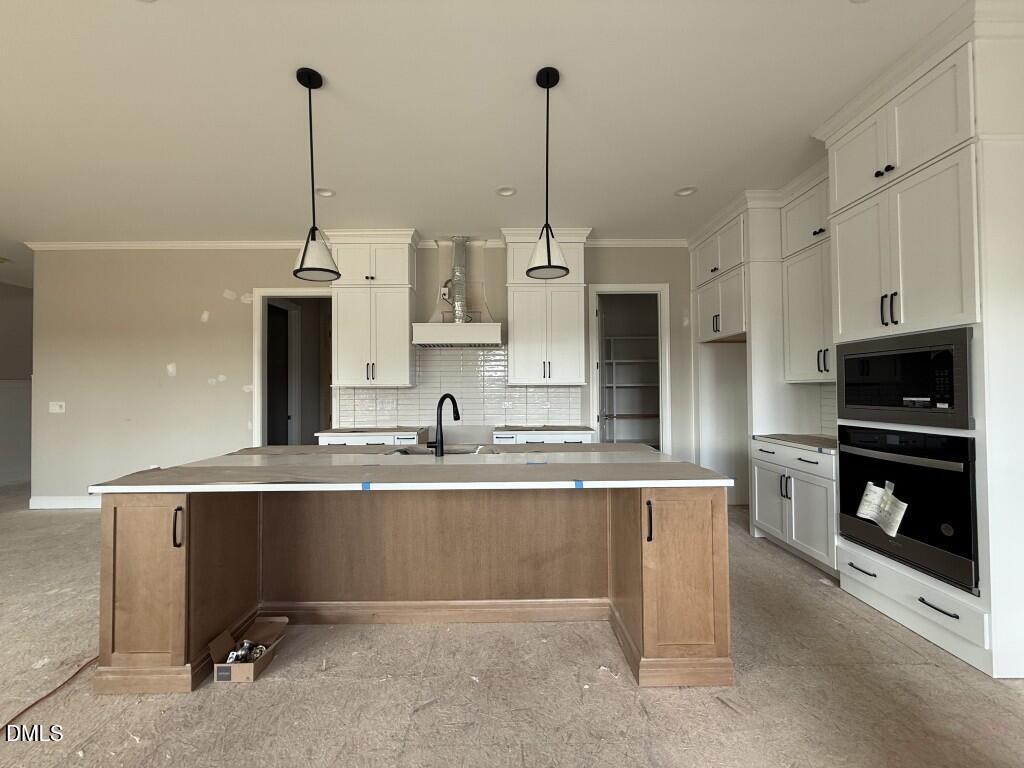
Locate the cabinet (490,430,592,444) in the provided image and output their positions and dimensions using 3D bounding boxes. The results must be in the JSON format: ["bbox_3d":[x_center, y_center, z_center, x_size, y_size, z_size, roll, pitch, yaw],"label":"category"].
[{"bbox_3d":[0.328,0.936,4.559,1.020,0.874,0.639,0,-1,-1],"label":"cabinet"}]

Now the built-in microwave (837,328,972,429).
[{"bbox_3d":[2.374,-0.017,2.327,0.481,0.471,0.767,0,-1,-1],"label":"built-in microwave"}]

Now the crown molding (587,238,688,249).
[{"bbox_3d":[1.435,-1.631,4.802,1.260,0.081,0.072,0,-1,-1],"label":"crown molding"}]

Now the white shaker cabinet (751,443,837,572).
[{"bbox_3d":[2.430,0.902,3.169,0.638,0.864,0.913,0,-1,-1],"label":"white shaker cabinet"}]

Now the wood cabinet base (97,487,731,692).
[{"bbox_3d":[-0.428,0.912,2.381,2.768,0.868,1.148,0,-1,-1],"label":"wood cabinet base"}]

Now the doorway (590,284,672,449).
[{"bbox_3d":[1.379,0.109,4.851,0.933,2.540,0.140,0,-1,-1],"label":"doorway"}]

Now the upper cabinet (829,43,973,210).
[{"bbox_3d":[2.458,-1.366,2.354,0.641,0.456,0.857,0,-1,-1],"label":"upper cabinet"}]

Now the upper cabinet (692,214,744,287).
[{"bbox_3d":[2.394,-1.308,4.195,0.643,0.440,0.966,0,-1,-1],"label":"upper cabinet"}]

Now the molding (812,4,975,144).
[{"bbox_3d":[2.090,-1.652,2.337,0.097,0.145,0.970,0,-1,-1],"label":"molding"}]

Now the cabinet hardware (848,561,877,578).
[{"bbox_3d":[2.105,1.124,2.487,0.034,0.016,0.181,0,-1,-1],"label":"cabinet hardware"}]

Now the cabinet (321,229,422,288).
[{"bbox_3d":[-1.517,-1.350,4.628,0.987,0.611,0.401,0,-1,-1],"label":"cabinet"}]

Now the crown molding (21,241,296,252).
[{"bbox_3d":[-3.825,-1.591,4.755,3.480,0.081,0.072,0,-1,-1],"label":"crown molding"}]

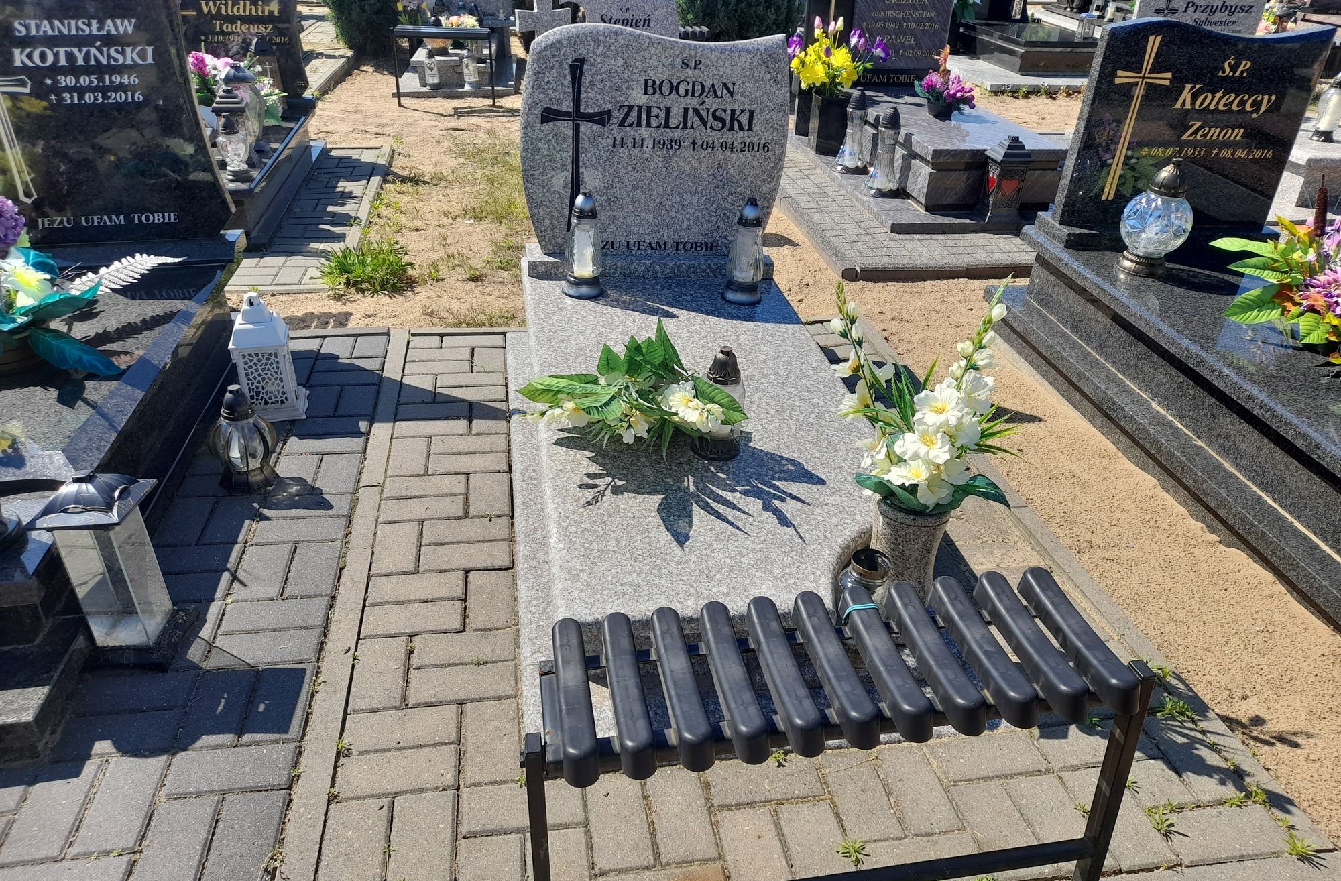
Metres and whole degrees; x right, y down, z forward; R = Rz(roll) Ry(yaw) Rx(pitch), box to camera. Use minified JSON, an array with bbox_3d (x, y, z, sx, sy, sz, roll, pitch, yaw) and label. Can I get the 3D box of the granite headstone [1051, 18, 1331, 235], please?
[{"bbox_3d":[1.798,-1.084,3.373,0.795,0.675,0.075,-1,30,-7],"label":"granite headstone"}]

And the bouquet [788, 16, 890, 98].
[{"bbox_3d":[0.929,-2.132,5.386,0.540,0.420,0.420,-3,30,-9],"label":"bouquet"}]

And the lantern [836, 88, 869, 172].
[{"bbox_3d":[1.000,-1.669,5.212,0.190,0.425,0.180,-3,30,-9],"label":"lantern"}]

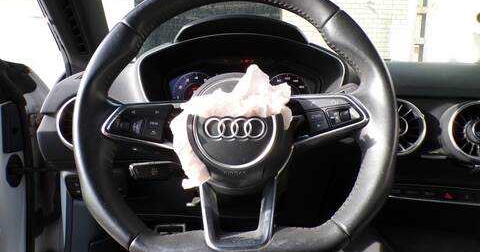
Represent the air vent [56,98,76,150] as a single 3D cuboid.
[{"bbox_3d":[-0.261,-0.003,0.572,0.095,0.095,0.040,0,3,0],"label":"air vent"}]

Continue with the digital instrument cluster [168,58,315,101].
[{"bbox_3d":[0.003,-0.080,0.680,0.300,0.120,0.040,0,-8,0],"label":"digital instrument cluster"}]

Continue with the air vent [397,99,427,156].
[{"bbox_3d":[0.266,0.003,0.572,0.095,0.095,0.040,0,3,0],"label":"air vent"}]

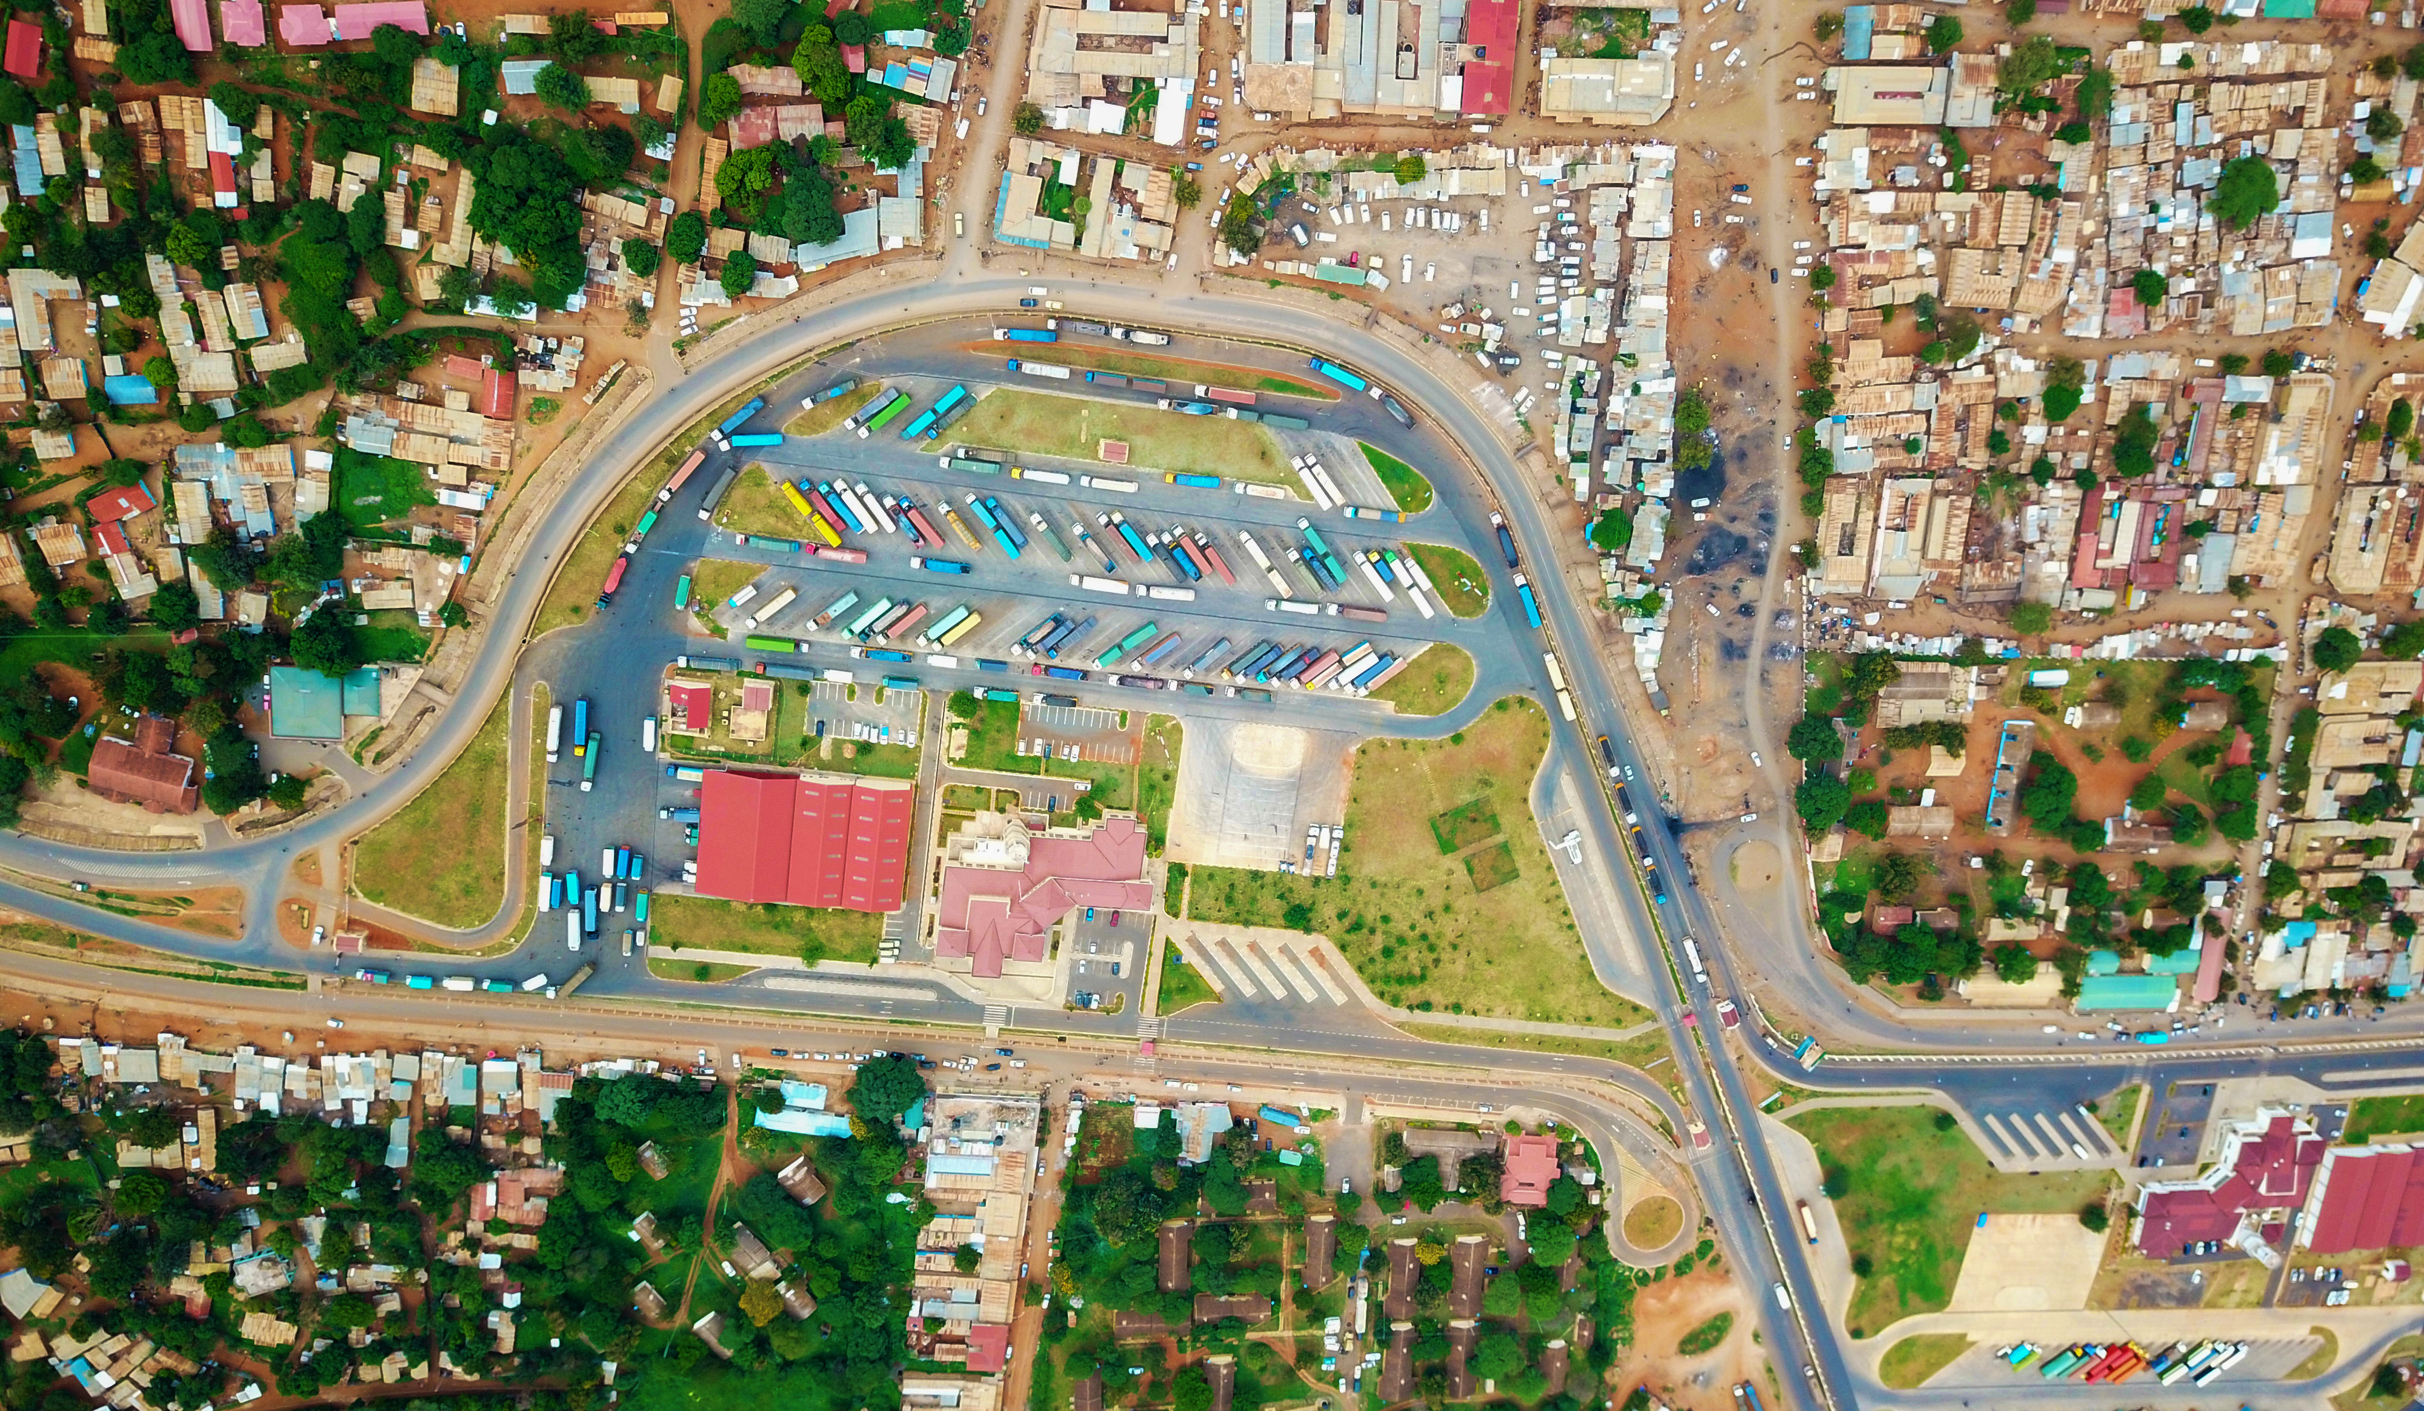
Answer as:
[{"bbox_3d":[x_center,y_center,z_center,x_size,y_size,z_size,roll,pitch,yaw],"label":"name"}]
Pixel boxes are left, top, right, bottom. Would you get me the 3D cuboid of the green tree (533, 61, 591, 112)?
[{"bbox_3d":[-159.290,-152.060,447.040,12.500,9.000,12.500,-2,109,-6],"label":"green tree"}]

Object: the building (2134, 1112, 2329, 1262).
[{"bbox_3d":[345.970,163.260,618.350,61.620,11.000,54.920,0,109,-7],"label":"building"}]

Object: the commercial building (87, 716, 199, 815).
[{"bbox_3d":[-286.550,15.530,490.640,28.130,7.000,27.860,15,106,-12],"label":"commercial building"}]

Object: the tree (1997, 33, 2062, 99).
[{"bbox_3d":[217.194,-170.331,484.924,16.974,8.500,14.638,0,107,-6],"label":"tree"}]

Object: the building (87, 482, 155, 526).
[{"bbox_3d":[-280.339,-52.166,468.865,14.705,4.200,6.382,-23,109,1],"label":"building"}]

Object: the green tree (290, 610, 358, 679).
[{"bbox_3d":[-234.617,-16.330,481.743,16.704,11.000,18.268,0,107,-6],"label":"green tree"}]

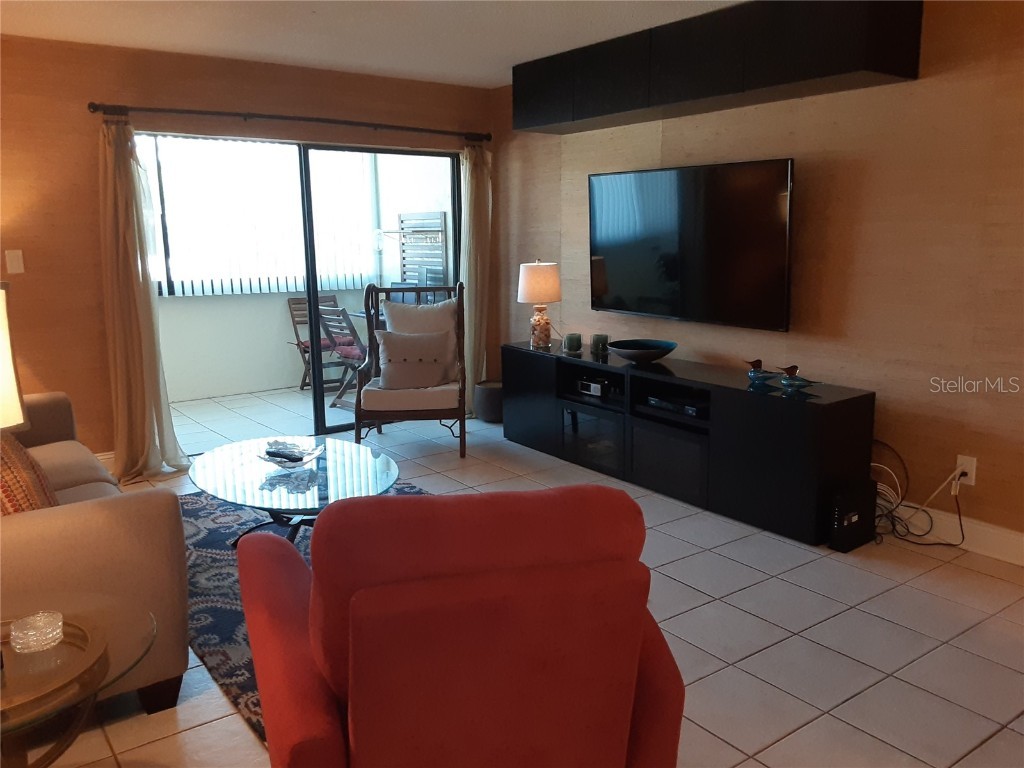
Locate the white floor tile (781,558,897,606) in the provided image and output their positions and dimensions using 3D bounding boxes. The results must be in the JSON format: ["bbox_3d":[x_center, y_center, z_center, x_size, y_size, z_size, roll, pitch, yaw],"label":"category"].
[{"bbox_3d":[1.310,0.796,3.218,0.337,0.010,0.337,-8,13,-35],"label":"white floor tile"}]

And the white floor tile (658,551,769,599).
[{"bbox_3d":[0.828,0.783,3.291,0.337,0.010,0.337,-8,13,-35],"label":"white floor tile"}]

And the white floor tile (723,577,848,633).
[{"bbox_3d":[1.004,0.811,2.954,0.332,0.012,0.332,-7,12,-35],"label":"white floor tile"}]

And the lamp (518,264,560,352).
[{"bbox_3d":[0.185,-0.519,5.181,0.295,0.562,0.295,0,10,0],"label":"lamp"}]

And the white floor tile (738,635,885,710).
[{"bbox_3d":[0.954,0.918,2.552,0.337,0.010,0.337,-8,13,-35],"label":"white floor tile"}]

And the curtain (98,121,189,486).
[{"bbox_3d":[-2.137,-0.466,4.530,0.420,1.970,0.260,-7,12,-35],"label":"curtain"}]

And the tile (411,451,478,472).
[{"bbox_3d":[-0.389,0.483,4.928,0.337,0.010,0.337,-8,13,-35],"label":"tile"}]

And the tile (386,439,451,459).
[{"bbox_3d":[-0.579,0.430,5.113,0.332,0.012,0.332,-7,12,-35],"label":"tile"}]

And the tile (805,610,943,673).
[{"bbox_3d":[1.202,0.858,2.684,0.332,0.012,0.332,-7,12,-35],"label":"tile"}]

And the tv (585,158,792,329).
[{"bbox_3d":[0.942,-0.775,4.472,0.055,0.830,1.450,-12,15,-35],"label":"tv"}]

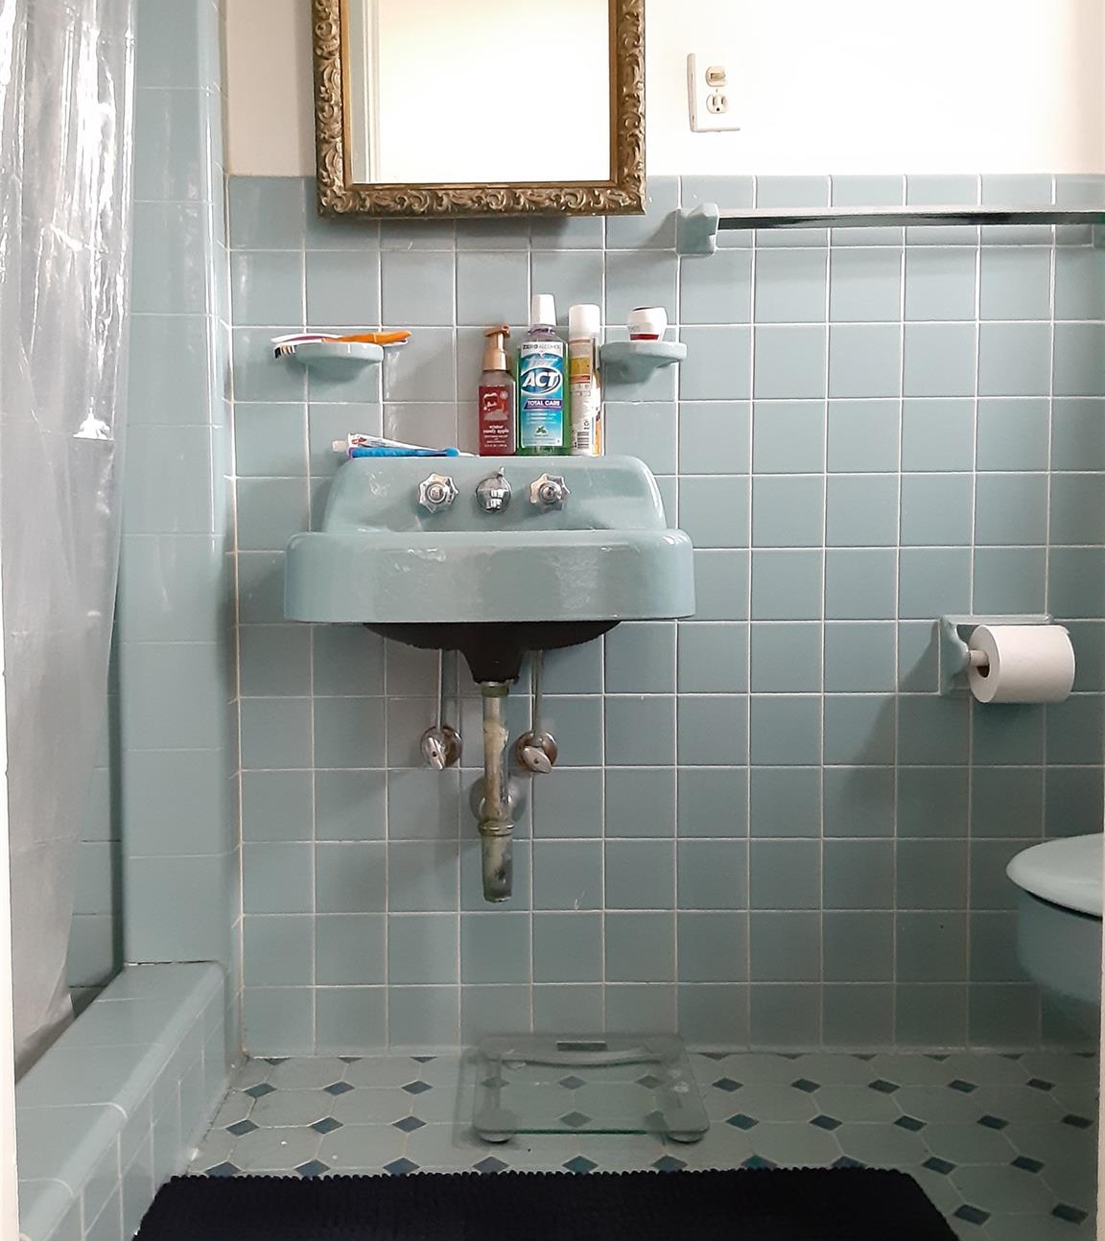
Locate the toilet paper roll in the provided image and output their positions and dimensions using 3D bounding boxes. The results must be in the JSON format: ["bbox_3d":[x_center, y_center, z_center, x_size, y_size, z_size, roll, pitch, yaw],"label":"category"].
[{"bbox_3d":[0.666,0.062,1.630,0.103,0.109,0.109,0,3,0],"label":"toilet paper roll"}]

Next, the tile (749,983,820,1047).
[{"bbox_3d":[0.356,0.604,1.752,0.108,0.098,0.010,0,3,0],"label":"tile"}]

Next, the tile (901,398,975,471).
[{"bbox_3d":[0.571,-0.276,1.708,0.108,0.108,0.010,0,3,0],"label":"tile"}]

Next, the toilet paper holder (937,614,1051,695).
[{"bbox_3d":[0.664,0.056,1.677,0.166,0.121,0.085,0,3,0],"label":"toilet paper holder"}]

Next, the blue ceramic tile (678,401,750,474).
[{"bbox_3d":[0.238,-0.271,1.700,0.107,0.107,0.010,0,3,0],"label":"blue ceramic tile"}]

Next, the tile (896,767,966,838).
[{"bbox_3d":[0.572,0.275,1.738,0.108,0.108,0.010,0,3,0],"label":"tile"}]

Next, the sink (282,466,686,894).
[{"bbox_3d":[-0.072,0.071,1.502,0.487,0.586,0.435,0,3,1],"label":"sink"}]

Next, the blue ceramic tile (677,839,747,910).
[{"bbox_3d":[0.244,0.387,1.750,0.108,0.108,0.009,0,3,0],"label":"blue ceramic tile"}]

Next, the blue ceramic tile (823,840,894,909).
[{"bbox_3d":[0.462,0.384,1.744,0.108,0.108,0.010,0,3,0],"label":"blue ceramic tile"}]

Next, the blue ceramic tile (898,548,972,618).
[{"bbox_3d":[0.571,-0.057,1.720,0.108,0.108,0.010,0,3,0],"label":"blue ceramic tile"}]

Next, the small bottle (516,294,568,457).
[{"bbox_3d":[-0.012,-0.351,1.648,0.075,0.231,0.052,0,3,4],"label":"small bottle"}]

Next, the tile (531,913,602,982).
[{"bbox_3d":[0.024,0.498,1.747,0.108,0.108,0.010,0,3,0],"label":"tile"}]

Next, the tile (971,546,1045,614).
[{"bbox_3d":[0.680,-0.055,1.708,0.108,0.108,0.009,0,3,1],"label":"tile"}]

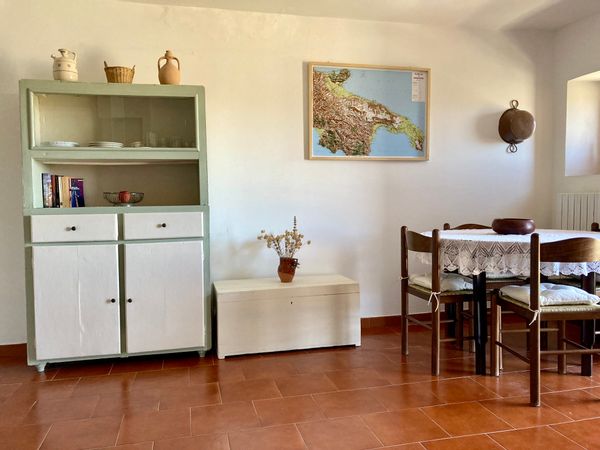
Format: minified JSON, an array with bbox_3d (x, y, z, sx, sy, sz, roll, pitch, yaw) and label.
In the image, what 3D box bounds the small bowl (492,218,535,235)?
[{"bbox_3d":[1.341,0.006,3.088,0.257,0.099,0.257,-1,3,0],"label":"small bowl"}]

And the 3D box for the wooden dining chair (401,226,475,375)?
[{"bbox_3d":[0.910,0.424,2.950,0.446,0.826,0.436,-2,3,-11],"label":"wooden dining chair"}]

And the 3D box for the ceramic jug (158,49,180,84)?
[{"bbox_3d":[-0.840,-0.997,3.130,0.155,0.247,0.134,-2,3,-13],"label":"ceramic jug"}]

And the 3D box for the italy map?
[{"bbox_3d":[0.551,-0.859,3.738,0.921,0.665,0.020,-2,3,-13],"label":"italy map"}]

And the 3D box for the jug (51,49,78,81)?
[{"bbox_3d":[-1.445,-0.970,2.991,0.155,0.230,0.139,-2,3,-22],"label":"jug"}]

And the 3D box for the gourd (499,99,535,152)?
[{"bbox_3d":[1.792,-0.811,3.957,0.292,0.431,0.173,-2,3,-13],"label":"gourd"}]

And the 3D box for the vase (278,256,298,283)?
[{"bbox_3d":[-0.084,0.317,3.508,0.148,0.178,0.134,-2,3,-13],"label":"vase"}]

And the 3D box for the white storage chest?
[{"bbox_3d":[-0.102,0.621,3.428,0.962,0.428,0.460,-2,3,-13],"label":"white storage chest"}]

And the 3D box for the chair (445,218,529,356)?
[{"bbox_3d":[1.278,0.400,3.329,0.436,0.826,0.446,-1,3,-6],"label":"chair"}]

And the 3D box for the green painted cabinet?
[{"bbox_3d":[-1.153,-0.003,3.175,1.079,1.734,0.416,-2,3,-13],"label":"green painted cabinet"}]

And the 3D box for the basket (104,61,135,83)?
[{"bbox_3d":[-1.138,-0.944,3.073,0.183,0.158,0.168,-2,3,-13],"label":"basket"}]

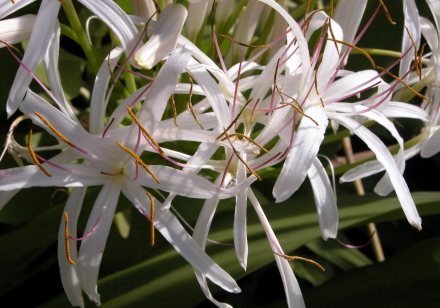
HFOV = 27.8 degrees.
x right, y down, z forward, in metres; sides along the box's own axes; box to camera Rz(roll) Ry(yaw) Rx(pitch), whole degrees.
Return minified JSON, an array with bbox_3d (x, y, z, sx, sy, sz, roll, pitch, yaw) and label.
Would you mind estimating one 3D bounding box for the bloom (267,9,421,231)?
[{"bbox_3d":[0.071,-0.019,0.500,0.085,0.120,0.080,-5,-13,-16],"label":"bloom"}]

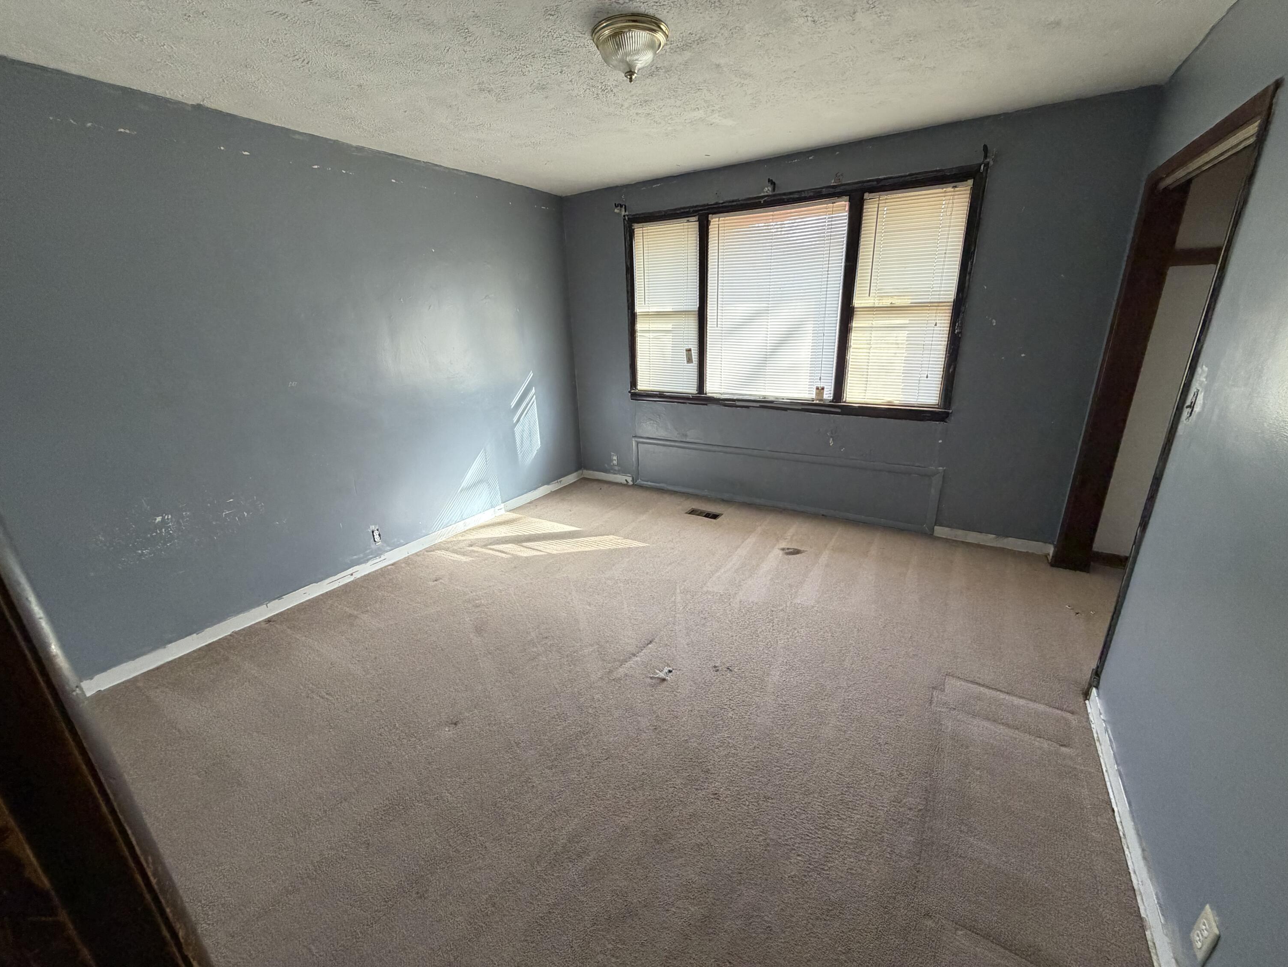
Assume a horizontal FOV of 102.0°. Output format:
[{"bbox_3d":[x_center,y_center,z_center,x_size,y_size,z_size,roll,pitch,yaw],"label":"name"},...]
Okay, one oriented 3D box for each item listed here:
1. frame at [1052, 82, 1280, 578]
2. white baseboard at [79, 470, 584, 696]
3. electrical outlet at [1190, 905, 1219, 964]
[{"bbox_3d":[2.099,-0.266,2.183,0.182,2.032,1.330,9,21,30],"label":"frame"},{"bbox_3d":[-1.526,0.408,3.612,0.017,0.073,3.564,9,21,30],"label":"white baseboard"},{"bbox_3d":[1.169,0.945,1.087,0.008,0.116,0.070,9,21,30],"label":"electrical outlet"}]

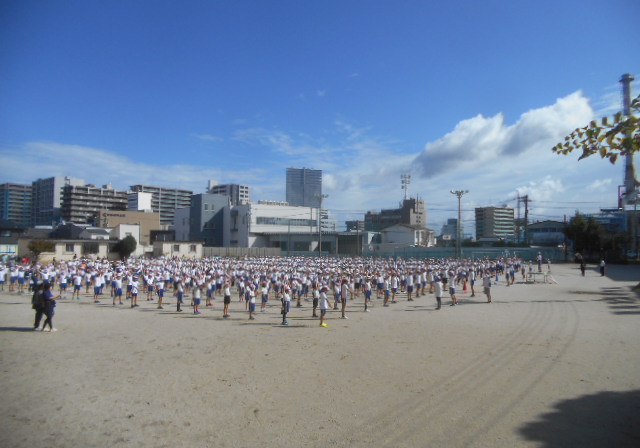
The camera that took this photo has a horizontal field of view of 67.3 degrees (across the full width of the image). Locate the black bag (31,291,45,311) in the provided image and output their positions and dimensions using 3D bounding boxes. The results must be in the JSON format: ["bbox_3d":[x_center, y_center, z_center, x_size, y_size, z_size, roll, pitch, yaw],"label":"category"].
[{"bbox_3d":[-9.115,2.470,15.521,0.420,0.620,0.250,1,-2,-30],"label":"black bag"}]

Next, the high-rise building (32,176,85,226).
[{"bbox_3d":[-167.481,-7.720,308.357,27.000,40.861,20.000,-1,-2,35],"label":"high-rise building"}]

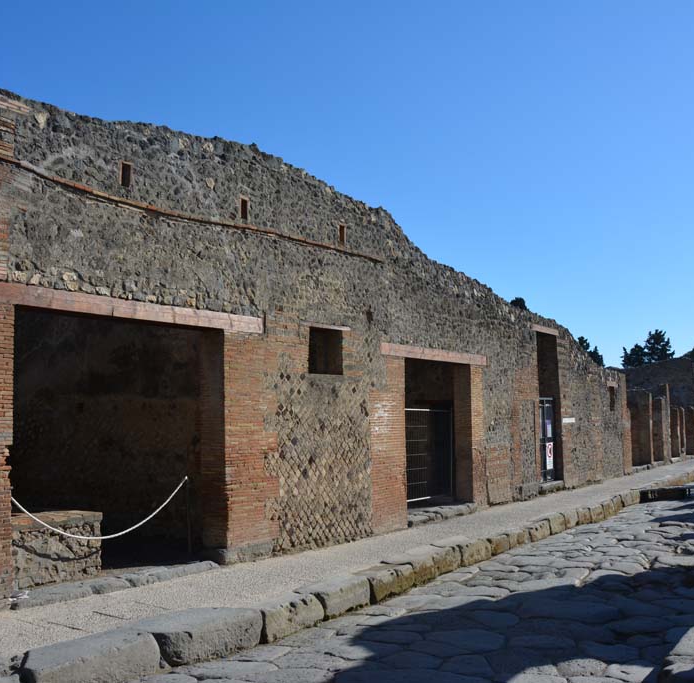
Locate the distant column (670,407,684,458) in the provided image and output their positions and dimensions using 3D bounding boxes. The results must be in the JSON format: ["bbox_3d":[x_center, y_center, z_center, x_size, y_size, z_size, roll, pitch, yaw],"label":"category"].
[{"bbox_3d":[13.253,3.649,30.898,0.380,2.058,0.500,-4,-6,36],"label":"distant column"}]

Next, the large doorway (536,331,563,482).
[{"bbox_3d":[4.570,1.594,18.091,0.400,3.500,1.520,-4,-6,34],"label":"large doorway"}]

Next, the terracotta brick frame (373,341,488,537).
[{"bbox_3d":[1.364,1.555,13.290,0.450,2.870,4.200,-4,-6,34],"label":"terracotta brick frame"}]

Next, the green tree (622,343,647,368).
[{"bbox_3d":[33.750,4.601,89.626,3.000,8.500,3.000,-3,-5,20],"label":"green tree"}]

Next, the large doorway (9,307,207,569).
[{"bbox_3d":[-2.330,1.057,7.842,0.450,2.560,2.650,-4,-6,34],"label":"large doorway"}]

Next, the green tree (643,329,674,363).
[{"bbox_3d":[36.569,3.459,89.585,3.500,9.500,3.500,-3,-5,22],"label":"green tree"}]

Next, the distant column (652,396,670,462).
[{"bbox_3d":[11.827,3.335,28.884,0.420,2.518,0.950,-4,-6,36],"label":"distant column"}]

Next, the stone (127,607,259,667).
[{"bbox_3d":[-1.440,2.880,7.500,0.520,0.350,1.200,-4,-6,36],"label":"stone"}]

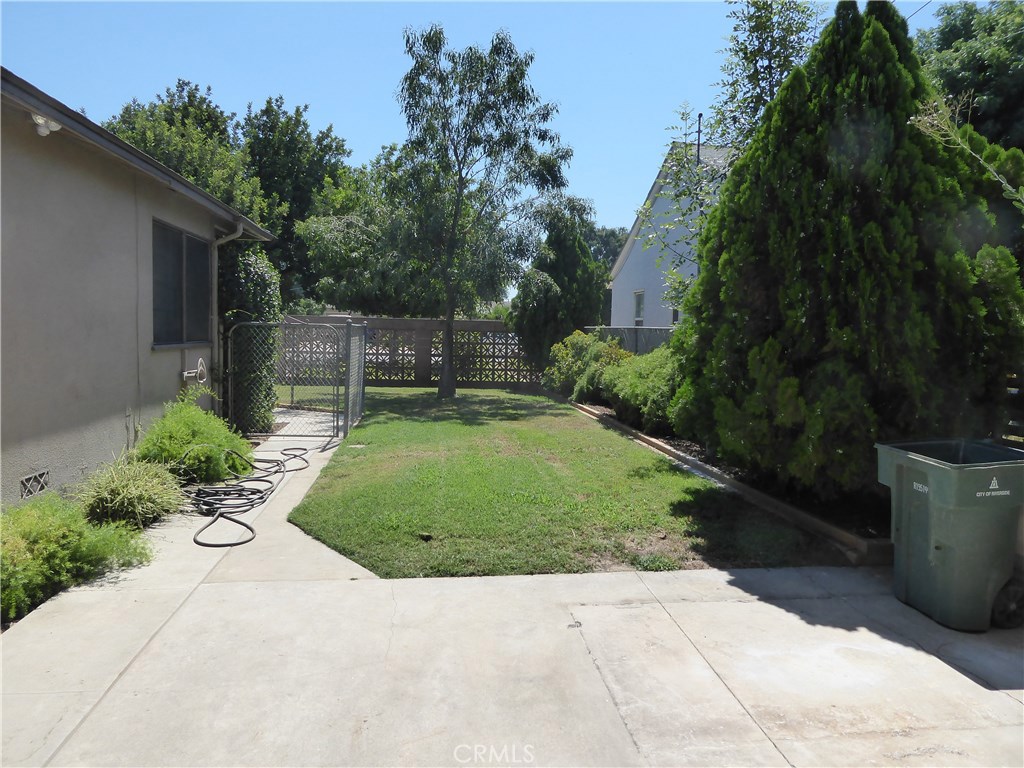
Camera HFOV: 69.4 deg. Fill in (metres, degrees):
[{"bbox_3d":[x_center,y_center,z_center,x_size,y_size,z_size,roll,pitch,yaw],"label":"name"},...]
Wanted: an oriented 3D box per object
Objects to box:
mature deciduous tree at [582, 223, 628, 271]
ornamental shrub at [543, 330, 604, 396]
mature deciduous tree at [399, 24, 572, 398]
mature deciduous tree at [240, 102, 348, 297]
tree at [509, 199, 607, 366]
[{"bbox_3d":[5.187,-5.018,39.931,4.320,7.300,4.600,1,4,0],"label":"mature deciduous tree"},{"bbox_3d":[1.352,-0.424,16.001,1.340,1.420,1.350,1,4,0],"label":"ornamental shrub"},{"bbox_3d":[-0.574,-3.513,15.406,3.580,7.580,3.600,1,4,0],"label":"mature deciduous tree"},{"bbox_3d":[-7.490,-5.178,25.469,4.200,9.150,4.400,1,4,0],"label":"mature deciduous tree"},{"bbox_3d":[1.034,-1.936,16.800,2.160,4.310,2.200,1,4,0],"label":"tree"}]

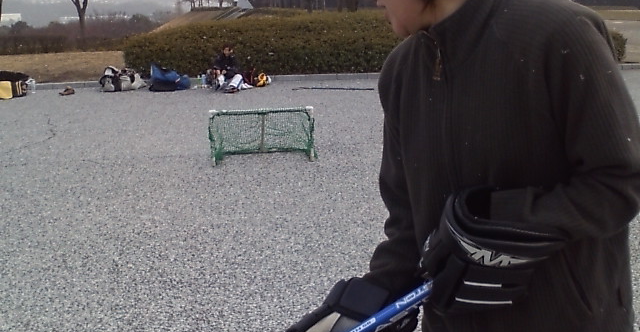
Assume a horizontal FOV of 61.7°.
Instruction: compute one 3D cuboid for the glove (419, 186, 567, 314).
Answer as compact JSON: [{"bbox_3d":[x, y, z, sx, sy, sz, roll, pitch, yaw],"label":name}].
[{"bbox_3d":[0.252,0.121,0.780,0.175,0.165,0.145,13,18,12],"label":"glove"}]

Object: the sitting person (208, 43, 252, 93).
[{"bbox_3d":[-1.521,-1.673,8.910,0.680,0.760,0.850,-2,18,-9],"label":"sitting person"}]

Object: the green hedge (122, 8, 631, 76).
[{"bbox_3d":[1.403,-2.849,11.932,10.830,1.020,2.800,-4,19,-15],"label":"green hedge"}]

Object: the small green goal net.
[{"bbox_3d":[-0.559,-0.326,5.149,0.950,0.530,0.400,-2,18,-10],"label":"small green goal net"}]

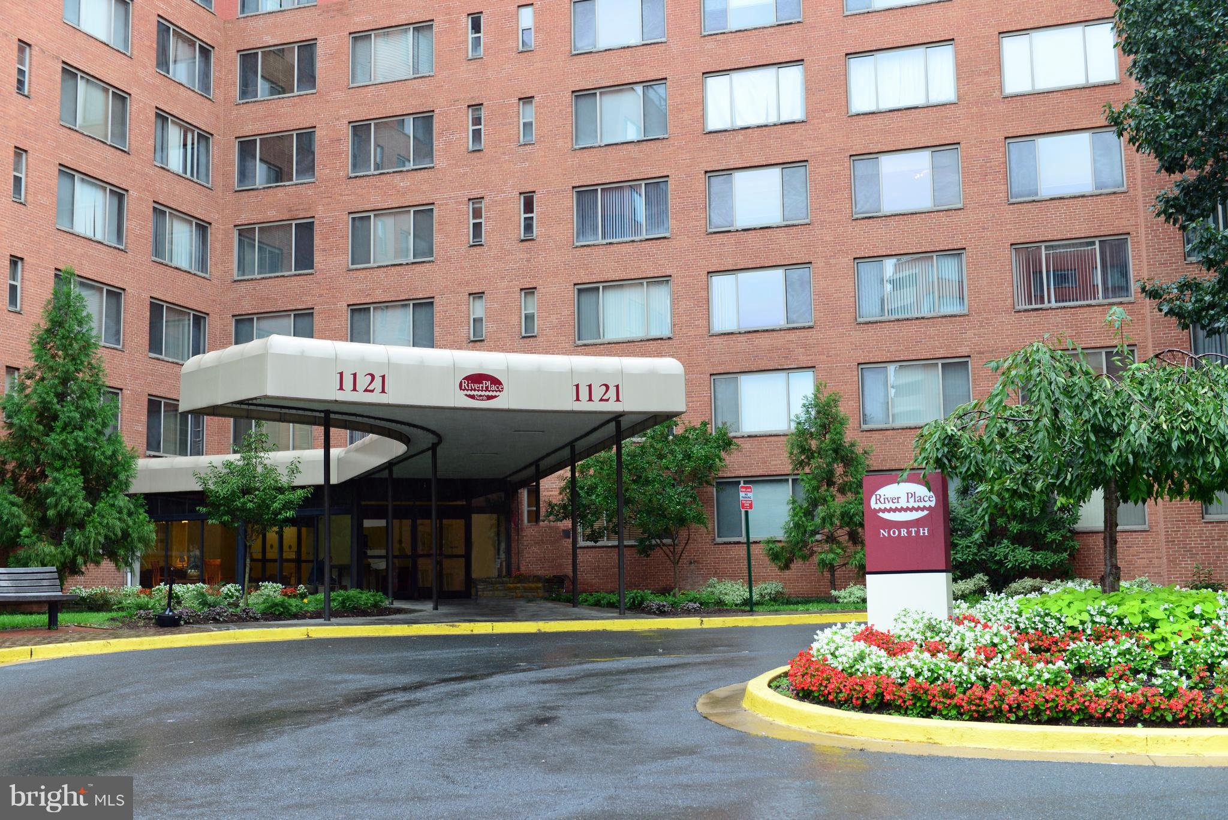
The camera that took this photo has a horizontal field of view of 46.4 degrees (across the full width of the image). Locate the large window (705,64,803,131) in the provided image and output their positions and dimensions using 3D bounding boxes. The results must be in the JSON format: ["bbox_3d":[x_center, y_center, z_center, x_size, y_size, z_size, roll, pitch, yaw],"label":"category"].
[{"bbox_3d":[3.677,-8.222,37.726,2.660,1.570,0.140,-4,-8,18],"label":"large window"}]

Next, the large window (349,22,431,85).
[{"bbox_3d":[-6.387,-10.223,41.263,2.652,1.517,0.120,-4,-8,18],"label":"large window"}]

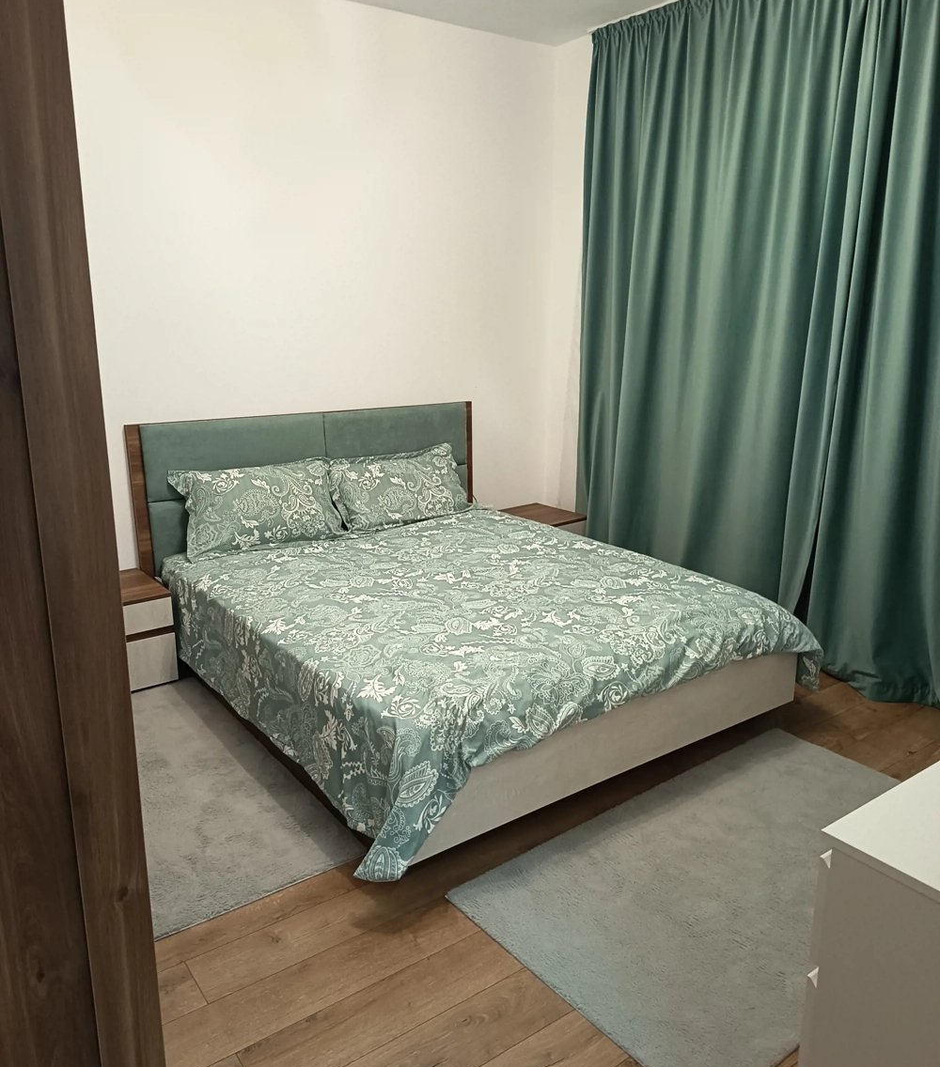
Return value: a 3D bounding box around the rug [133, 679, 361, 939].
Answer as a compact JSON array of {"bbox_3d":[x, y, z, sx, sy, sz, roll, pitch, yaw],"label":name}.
[{"bbox_3d":[-0.966,0.774,2.814,0.814,0.024,1.495,-10,17,-35],"label":"rug"}]

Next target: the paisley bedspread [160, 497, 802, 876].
[{"bbox_3d":[-0.067,0.348,3.465,1.937,0.439,2.038,-10,17,-35],"label":"paisley bedspread"}]

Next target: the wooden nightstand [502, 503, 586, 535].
[{"bbox_3d":[0.331,0.084,4.883,0.497,0.372,0.435,-10,17,-35],"label":"wooden nightstand"}]

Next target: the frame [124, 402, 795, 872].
[{"bbox_3d":[-0.092,0.110,3.466,1.879,1.001,2.131,-10,17,-35],"label":"frame"}]

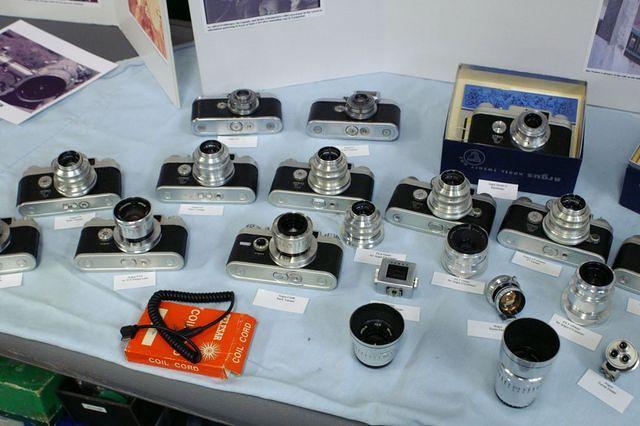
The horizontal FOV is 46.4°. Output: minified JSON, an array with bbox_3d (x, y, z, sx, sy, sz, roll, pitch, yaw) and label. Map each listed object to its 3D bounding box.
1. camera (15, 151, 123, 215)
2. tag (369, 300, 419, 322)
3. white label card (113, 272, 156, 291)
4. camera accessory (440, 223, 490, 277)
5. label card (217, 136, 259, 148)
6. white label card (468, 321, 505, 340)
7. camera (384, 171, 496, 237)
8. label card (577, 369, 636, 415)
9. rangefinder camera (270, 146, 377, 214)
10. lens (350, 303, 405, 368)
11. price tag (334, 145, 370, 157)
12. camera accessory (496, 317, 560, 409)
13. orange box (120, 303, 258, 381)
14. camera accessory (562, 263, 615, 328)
[{"bbox_3d":[-0.329,-0.052,0.978,0.133,0.071,0.076,-6,50,-7],"label":"camera"},{"bbox_3d":[0.086,0.112,0.852,0.058,0.002,0.022,6,43,6],"label":"tag"},{"bbox_3d":[-0.220,0.082,0.888,0.049,0.002,0.022,-5,43,-3],"label":"white label card"},{"bbox_3d":[0.173,0.045,0.885,0.056,0.040,0.056,-2,43,0],"label":"camera accessory"},{"bbox_3d":[-0.120,-0.104,1.086,0.057,0.002,0.026,0,43,0],"label":"label card"},{"bbox_3d":[0.191,0.130,0.821,0.055,0.002,0.022,6,43,8],"label":"white label card"},{"bbox_3d":[0.159,-0.027,0.945,0.134,0.079,0.076,13,44,14],"label":"camera"},{"bbox_3d":[0.295,0.183,0.770,0.051,0.001,0.025,34,54,31],"label":"label card"},{"bbox_3d":[0.005,-0.054,0.974,0.133,0.071,0.076,6,44,6],"label":"rangefinder camera"},{"bbox_3d":[0.060,0.133,0.793,0.058,0.048,0.058,-1,44,1],"label":"lens"},{"bbox_3d":[0.045,-0.088,1.054,0.050,0.001,0.022,-2,44,-1],"label":"price tag"},{"bbox_3d":[0.204,0.153,0.747,0.056,0.084,0.056,0,43,0],"label":"camera accessory"},{"bbox_3d":[-0.138,0.137,0.812,0.124,0.020,0.072,8,45,9],"label":"orange box"},{"bbox_3d":[0.297,0.087,0.820,0.049,0.059,0.049,-2,43,0],"label":"camera accessory"}]

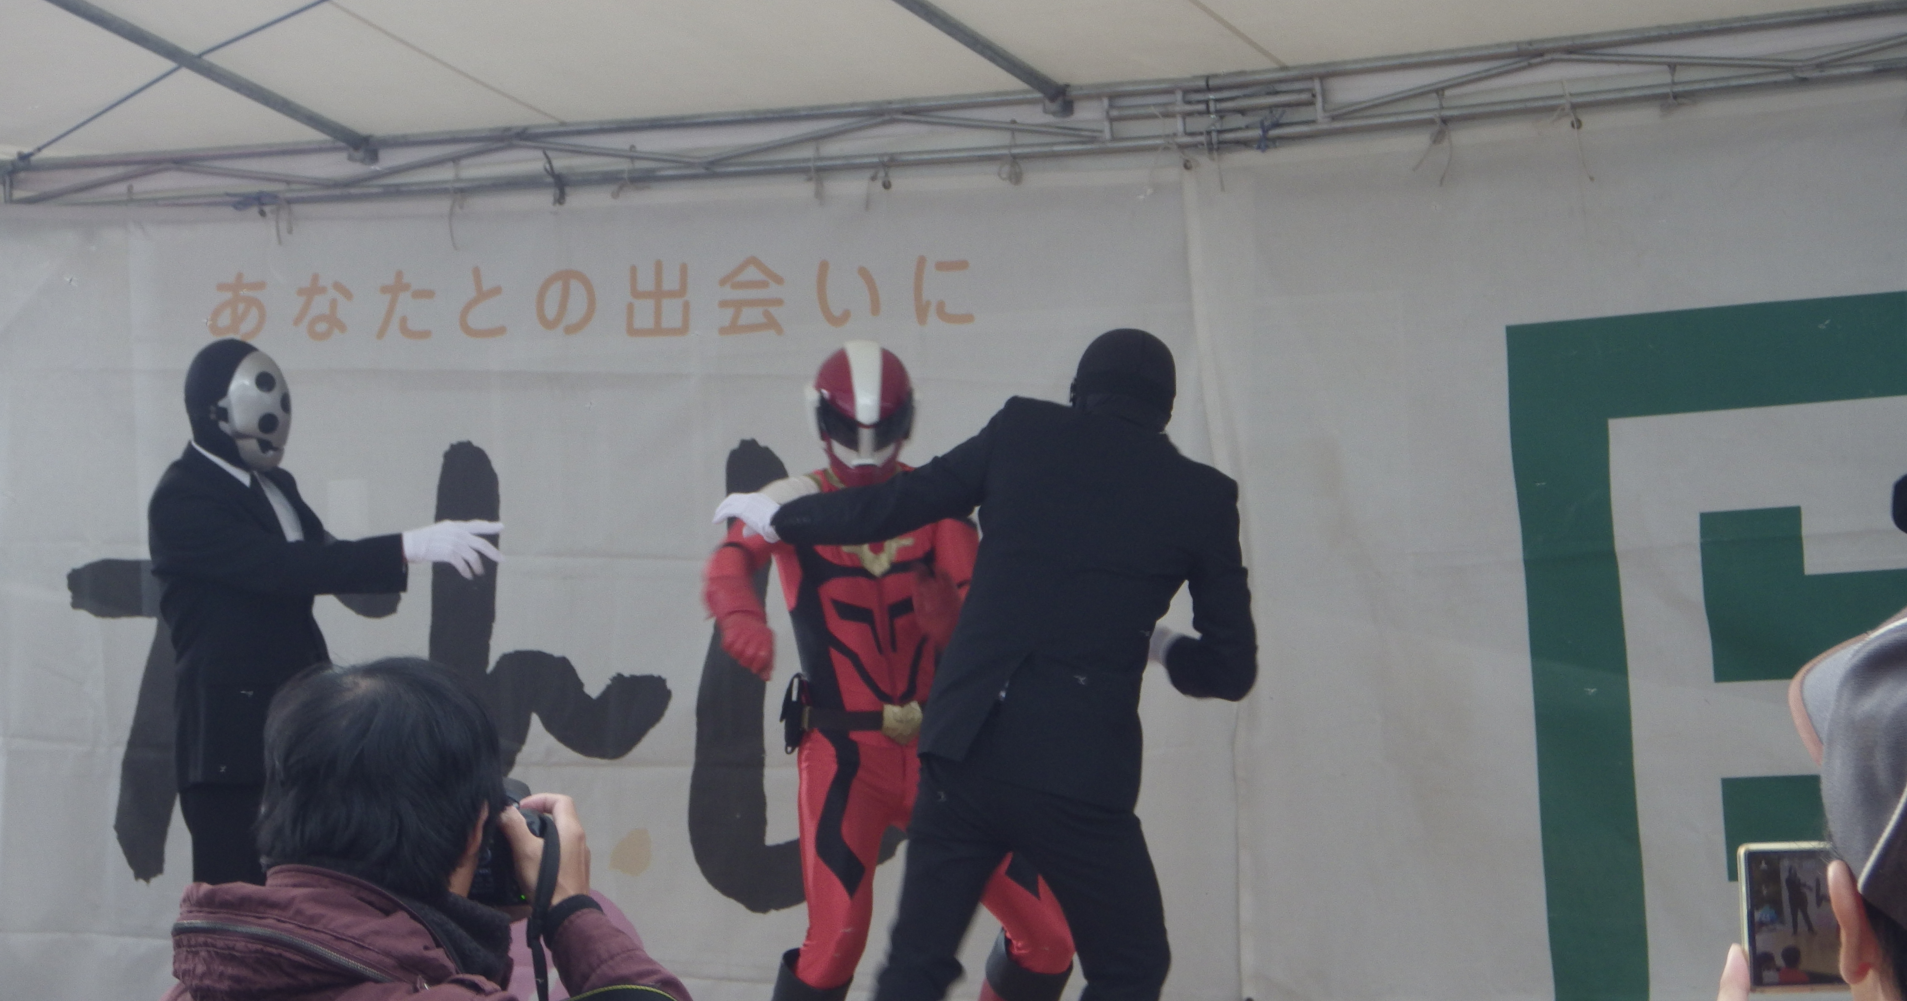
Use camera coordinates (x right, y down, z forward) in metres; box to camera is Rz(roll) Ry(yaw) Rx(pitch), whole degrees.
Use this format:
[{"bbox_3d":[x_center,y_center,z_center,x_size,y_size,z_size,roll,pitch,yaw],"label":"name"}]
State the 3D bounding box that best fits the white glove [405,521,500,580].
[{"bbox_3d":[-1.012,0.096,8.570,0.210,0.115,0.095,-2,0,16],"label":"white glove"}]

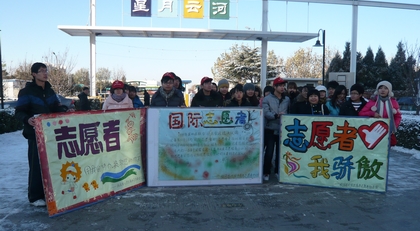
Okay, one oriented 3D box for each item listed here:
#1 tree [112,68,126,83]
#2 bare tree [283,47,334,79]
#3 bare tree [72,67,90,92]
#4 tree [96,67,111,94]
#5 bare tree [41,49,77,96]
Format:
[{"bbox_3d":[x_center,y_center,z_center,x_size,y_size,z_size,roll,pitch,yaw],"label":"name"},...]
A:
[{"bbox_3d":[-13.352,-4.319,50.153,2.061,5.207,2.061,1,3,0],"label":"tree"},{"bbox_3d":[11.323,-4.352,39.210,6.085,7.152,6.085,1,3,0],"label":"bare tree"},{"bbox_3d":[-16.609,-3.876,44.145,2.461,4.951,2.461,1,3,0],"label":"bare tree"},{"bbox_3d":[-14.205,-3.963,45.149,2.252,5.065,2.252,1,3,0],"label":"tree"},{"bbox_3d":[-10.731,-2.445,24.135,2.543,4.586,2.543,1,3,0],"label":"bare tree"}]

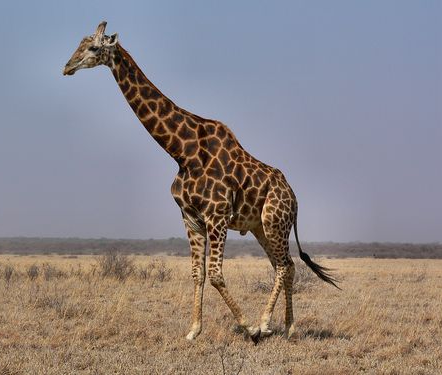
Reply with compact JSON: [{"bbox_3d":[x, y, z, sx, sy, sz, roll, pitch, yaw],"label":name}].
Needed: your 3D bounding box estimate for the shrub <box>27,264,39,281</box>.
[{"bbox_3d":[-6.746,3.058,66.000,0.432,0.576,0.432,0,-2,0],"label":"shrub"}]

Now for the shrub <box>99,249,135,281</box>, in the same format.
[{"bbox_3d":[-3.780,2.812,67.000,1.315,1.169,1.315,0,-2,0],"label":"shrub"}]

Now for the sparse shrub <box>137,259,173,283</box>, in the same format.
[{"bbox_3d":[-2.320,2.896,64.000,1.326,0.837,1.326,0,-2,0],"label":"sparse shrub"}]

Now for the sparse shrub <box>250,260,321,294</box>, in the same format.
[{"bbox_3d":[1.758,2.453,50.000,1.853,0.927,1.700,0,-2,0],"label":"sparse shrub"}]

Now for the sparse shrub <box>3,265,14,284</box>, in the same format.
[{"bbox_3d":[-6.835,2.798,59.000,0.322,0.643,0.322,0,-2,0],"label":"sparse shrub"}]

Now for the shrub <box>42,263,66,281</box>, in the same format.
[{"bbox_3d":[-6.026,3.022,66.000,0.863,0.648,0.863,0,-2,0],"label":"shrub"}]

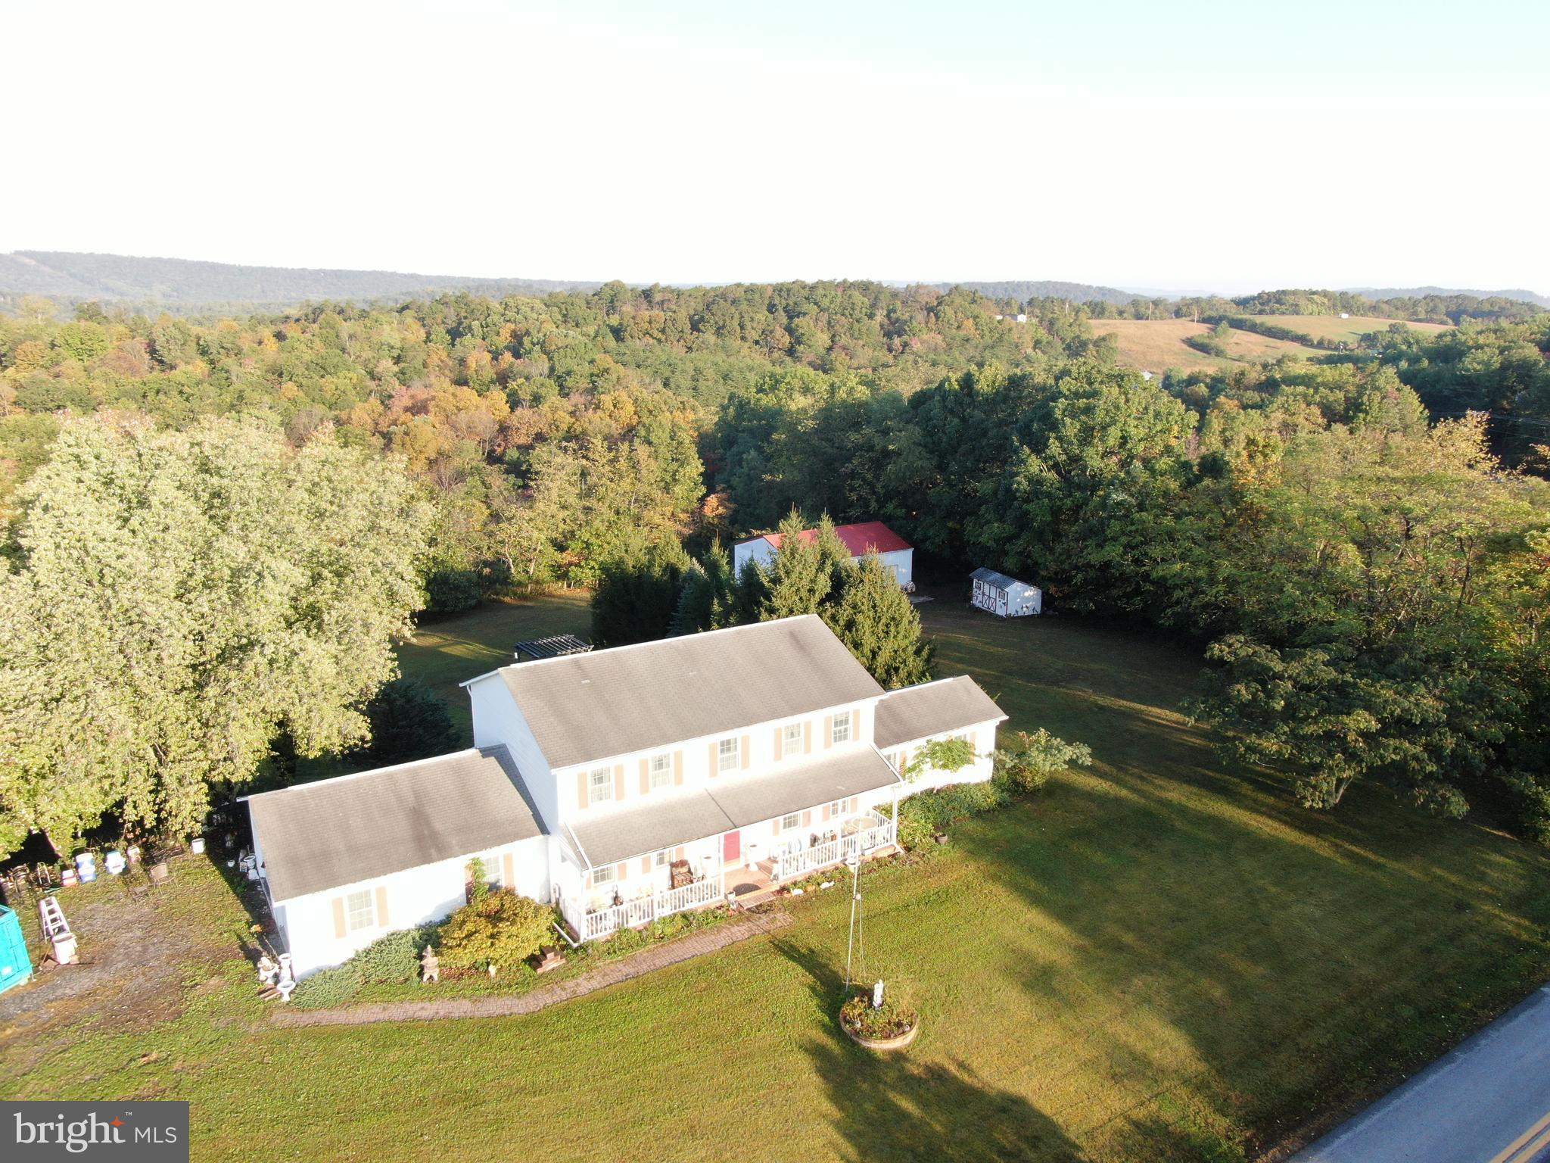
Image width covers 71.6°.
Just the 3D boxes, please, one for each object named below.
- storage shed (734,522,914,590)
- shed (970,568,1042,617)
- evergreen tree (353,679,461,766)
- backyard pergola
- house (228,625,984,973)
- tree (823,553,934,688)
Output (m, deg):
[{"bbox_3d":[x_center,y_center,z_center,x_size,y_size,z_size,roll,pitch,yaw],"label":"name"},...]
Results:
[{"bbox_3d":[4.000,-1.864,87.120,11.540,4.800,8.700,-9,17,-35],"label":"storage shed"},{"bbox_3d":[17.494,0.777,81.170,3.130,2.750,4.390,-5,15,-23],"label":"shed"},{"bbox_3d":[-15.765,6.492,46.612,4.500,5.000,4.500,-8,17,-32],"label":"evergreen tree"},{"bbox_3d":[-12.505,4.827,61.615,3.650,2.500,2.750,-8,17,-32],"label":"backyard pergola"},{"bbox_3d":[-4.222,6.281,40.770,28.080,7.740,11.190,-8,17,-32],"label":"house"},{"bbox_3d":[5.177,2.257,58.016,6.100,8.300,6.100,1,14,0],"label":"tree"}]

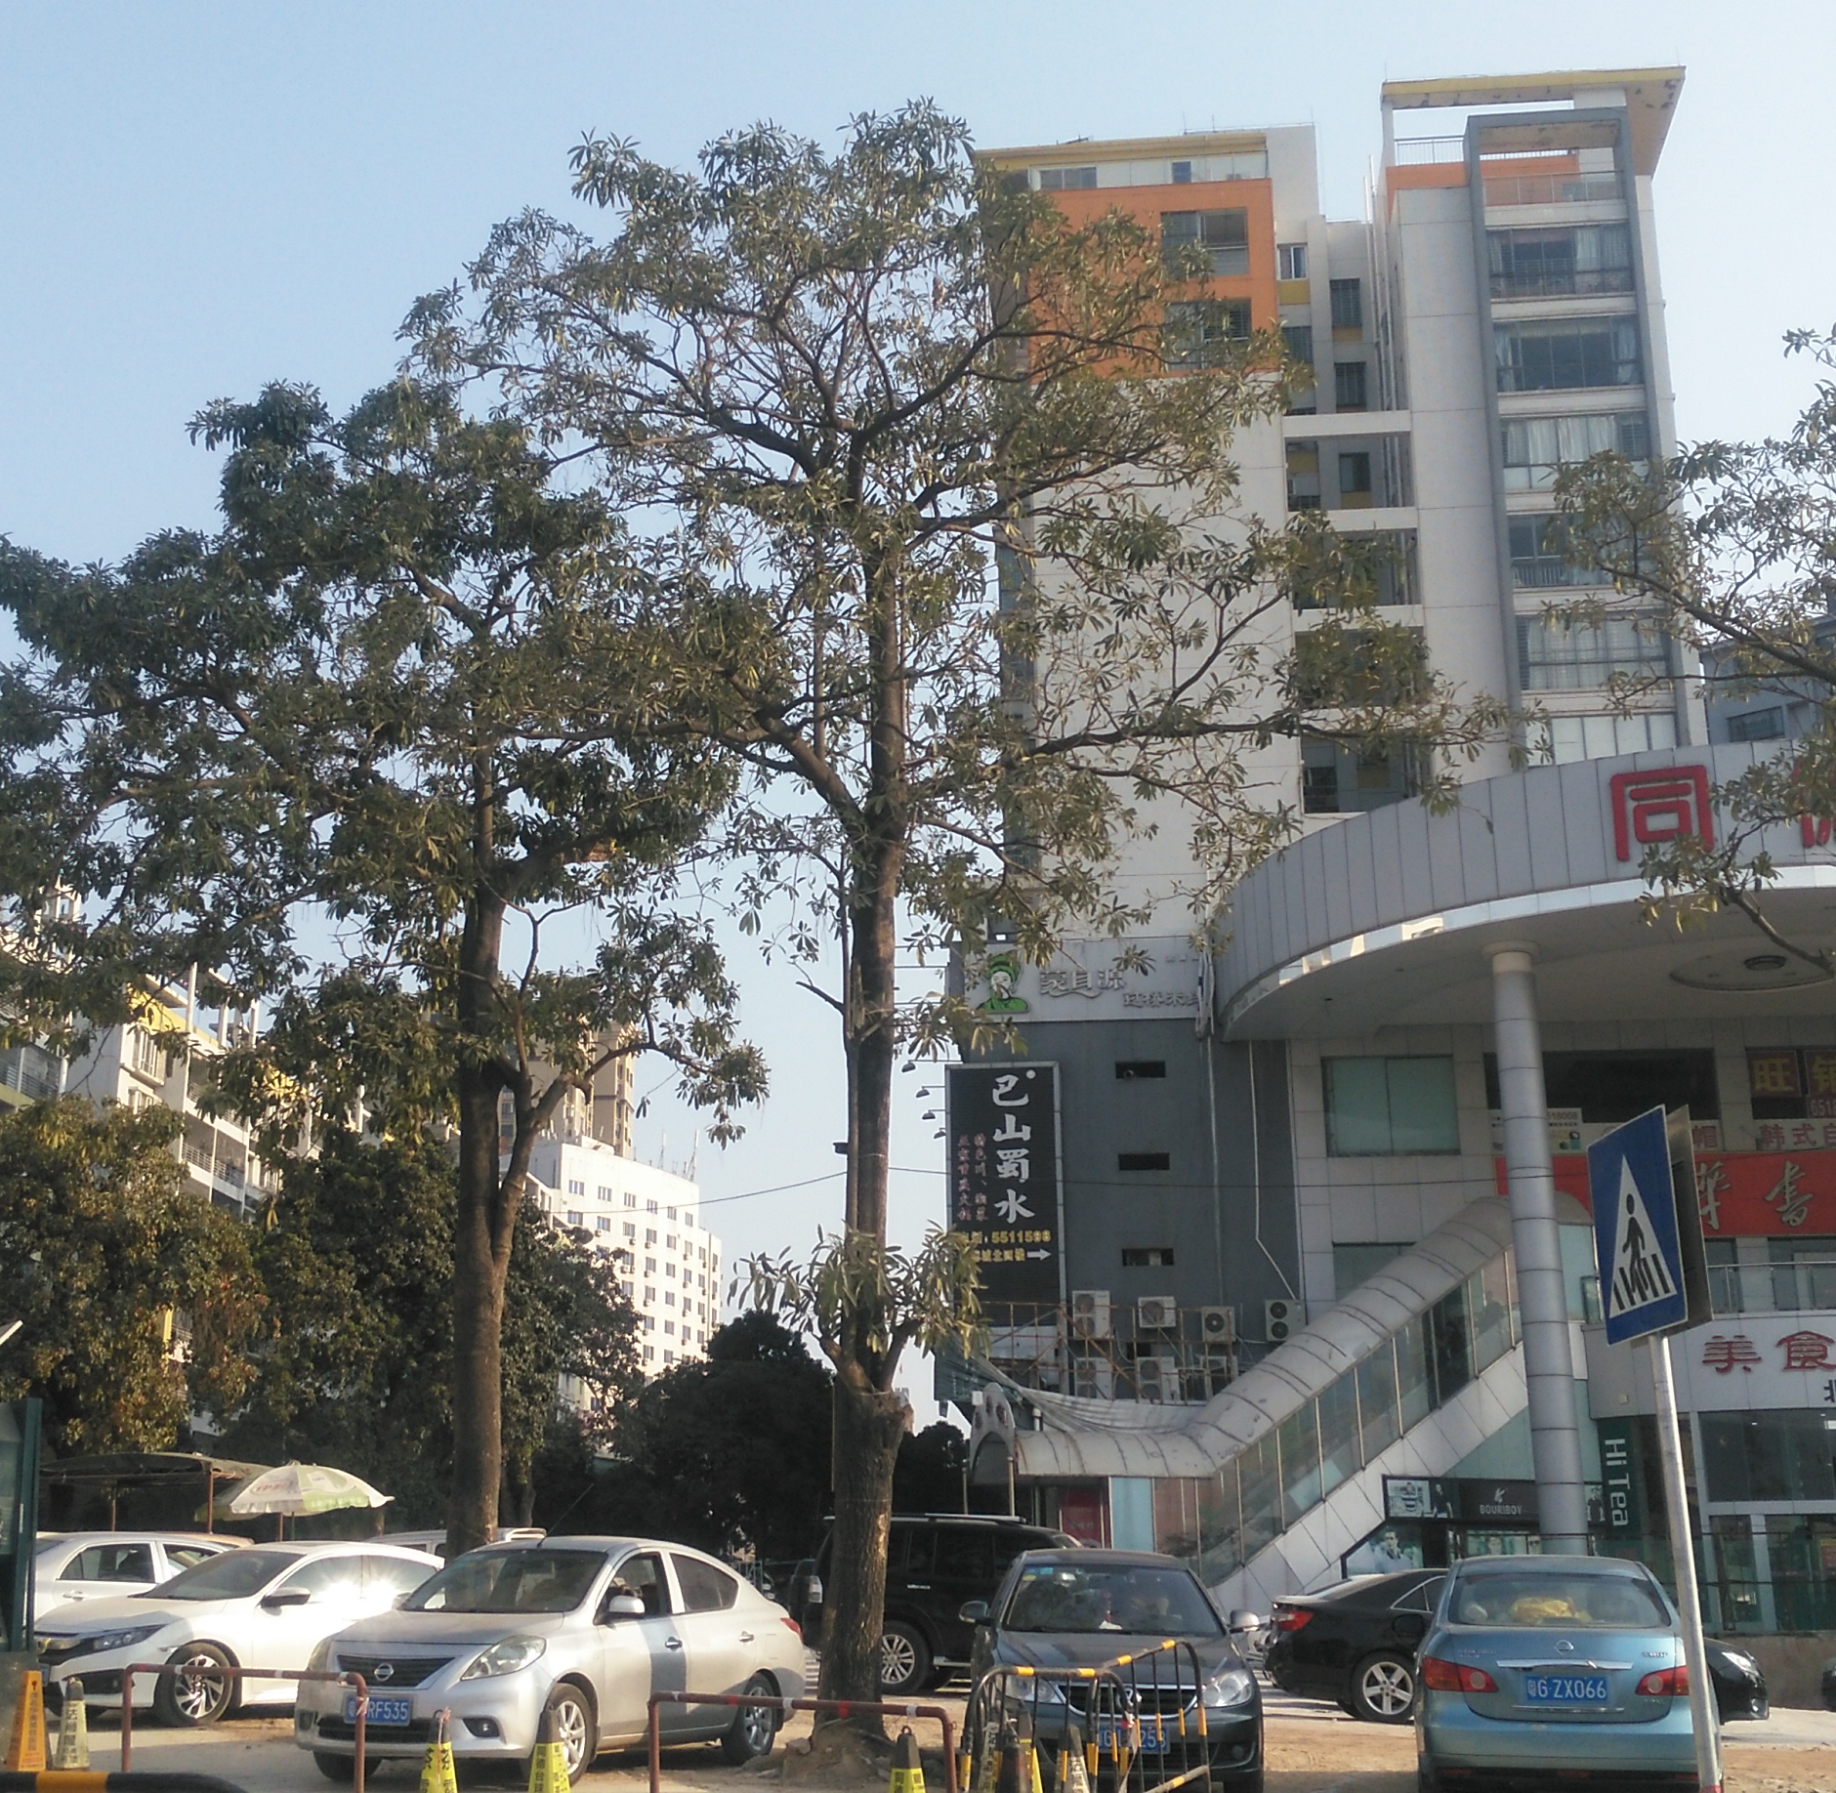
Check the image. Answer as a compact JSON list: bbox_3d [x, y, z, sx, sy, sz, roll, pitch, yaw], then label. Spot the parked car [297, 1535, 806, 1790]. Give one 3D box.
[{"bbox_3d":[-2.310,5.010,15.110,1.700,1.510,4.450,-7,-19,21],"label":"parked car"}]

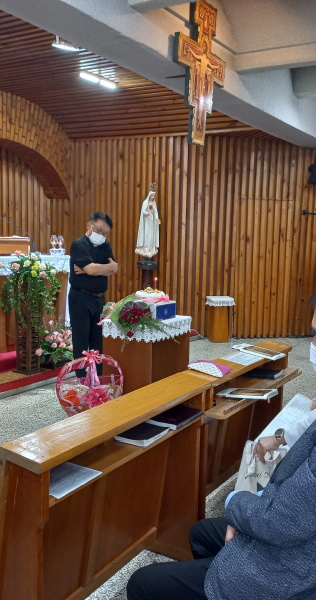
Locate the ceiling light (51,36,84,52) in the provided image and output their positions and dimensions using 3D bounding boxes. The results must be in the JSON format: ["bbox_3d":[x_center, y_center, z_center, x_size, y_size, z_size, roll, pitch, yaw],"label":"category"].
[{"bbox_3d":[-0.781,-2.178,4.935,0.320,0.140,0.100,-5,10,-37],"label":"ceiling light"}]

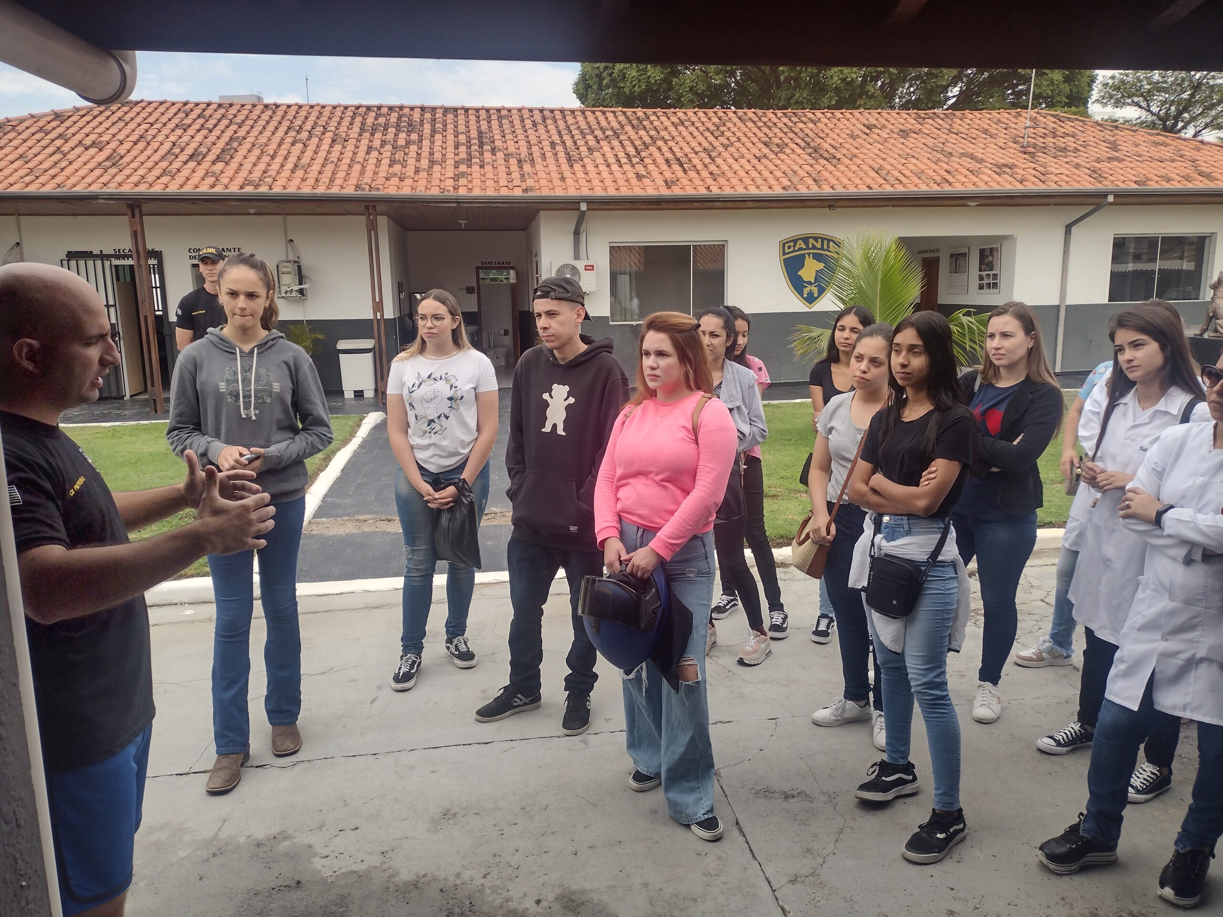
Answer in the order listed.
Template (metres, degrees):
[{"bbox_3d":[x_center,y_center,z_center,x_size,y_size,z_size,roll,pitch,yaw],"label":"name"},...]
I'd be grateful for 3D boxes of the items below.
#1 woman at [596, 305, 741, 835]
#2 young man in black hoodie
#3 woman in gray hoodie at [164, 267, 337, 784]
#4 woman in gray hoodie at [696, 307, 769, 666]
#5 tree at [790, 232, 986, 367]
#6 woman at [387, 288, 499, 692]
[{"bbox_3d":[0.183,0.358,3.075,0.480,1.643,0.410,5,12,31],"label":"woman"},{"bbox_3d":[-0.239,0.178,3.695,0.520,1.736,0.400,4,11,28],"label":"young man in black hoodie"},{"bbox_3d":[-1.238,0.209,3.223,0.560,1.773,0.410,-3,10,-13],"label":"woman in gray hoodie"},{"bbox_3d":[0.557,0.111,4.500,0.460,1.629,0.410,7,13,39],"label":"woman in gray hoodie"},{"bbox_3d":[2.933,-1.196,9.951,2.050,2.190,1.900,-1,10,0],"label":"tree"},{"bbox_3d":[-0.754,0.113,4.173,0.500,1.686,0.380,0,10,6],"label":"woman"}]

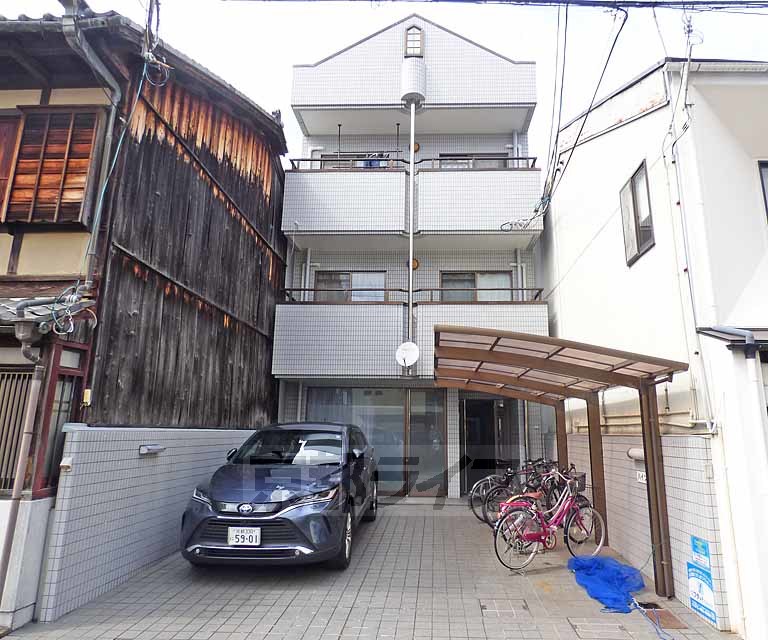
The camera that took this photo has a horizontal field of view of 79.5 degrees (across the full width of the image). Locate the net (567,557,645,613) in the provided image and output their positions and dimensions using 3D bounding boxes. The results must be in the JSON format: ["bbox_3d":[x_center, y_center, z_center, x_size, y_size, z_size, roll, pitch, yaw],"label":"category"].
[{"bbox_3d":[2.500,2.826,5.059,0.820,0.140,1.450,-1,-12,10],"label":"net"}]

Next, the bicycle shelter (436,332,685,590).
[{"bbox_3d":[2.009,1.897,6.776,2.420,2.660,5.050,0,-12,7],"label":"bicycle shelter"}]

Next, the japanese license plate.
[{"bbox_3d":[-1.378,2.139,4.570,0.330,0.165,0.020,0,-12,6],"label":"japanese license plate"}]

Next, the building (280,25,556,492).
[{"bbox_3d":[0.785,-0.801,14.393,5.650,11.100,9.500,1,-12,2],"label":"building"}]

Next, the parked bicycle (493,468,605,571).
[{"bbox_3d":[2.121,2.524,5.879,1.820,1.060,0.550,7,-13,-24],"label":"parked bicycle"}]

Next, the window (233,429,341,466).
[{"bbox_3d":[-1.227,1.695,6.258,1.380,0.140,0.830,0,21,6],"label":"window"}]

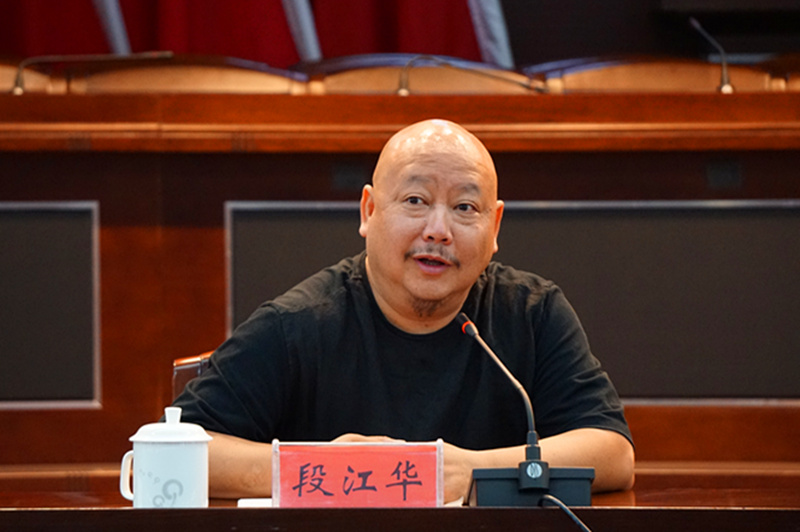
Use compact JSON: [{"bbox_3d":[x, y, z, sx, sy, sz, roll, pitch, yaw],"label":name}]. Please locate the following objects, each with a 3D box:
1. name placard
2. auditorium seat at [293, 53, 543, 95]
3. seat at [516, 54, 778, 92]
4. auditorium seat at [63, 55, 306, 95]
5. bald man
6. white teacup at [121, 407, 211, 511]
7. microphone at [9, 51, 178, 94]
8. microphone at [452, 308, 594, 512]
[{"bbox_3d":[-0.050,0.249,4.880,0.200,0.090,0.060,0,0,0],"label":"name placard"},{"bbox_3d":[0.040,0.000,9.420,0.570,0.960,0.620,0,0,0],"label":"auditorium seat"},{"bbox_3d":[0.572,0.000,9.420,0.570,0.960,0.620,0,0,0],"label":"seat"},{"bbox_3d":[-0.485,0.000,9.420,0.570,0.960,0.620,0,0,0],"label":"auditorium seat"},{"bbox_3d":[0.005,0.430,5.370,0.590,1.230,0.750,0,0,-1],"label":"bald man"},{"bbox_3d":[-0.279,0.231,4.905,0.117,0.127,0.098,0,1,30],"label":"white teacup"},{"bbox_3d":[-0.664,-0.392,8.970,0.350,0.140,0.180,0,1,-18],"label":"microphone"},{"bbox_3d":[0.151,0.173,4.980,0.150,0.235,0.240,0,1,-9],"label":"microphone"}]

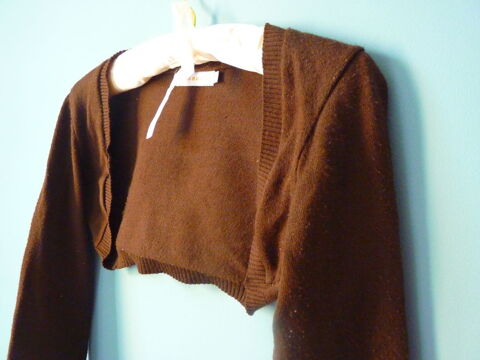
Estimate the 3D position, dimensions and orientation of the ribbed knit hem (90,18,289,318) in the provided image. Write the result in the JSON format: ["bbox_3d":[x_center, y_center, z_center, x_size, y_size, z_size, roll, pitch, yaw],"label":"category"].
[{"bbox_3d":[-0.068,-0.014,0.564,0.255,0.295,0.088,4,3,38],"label":"ribbed knit hem"}]

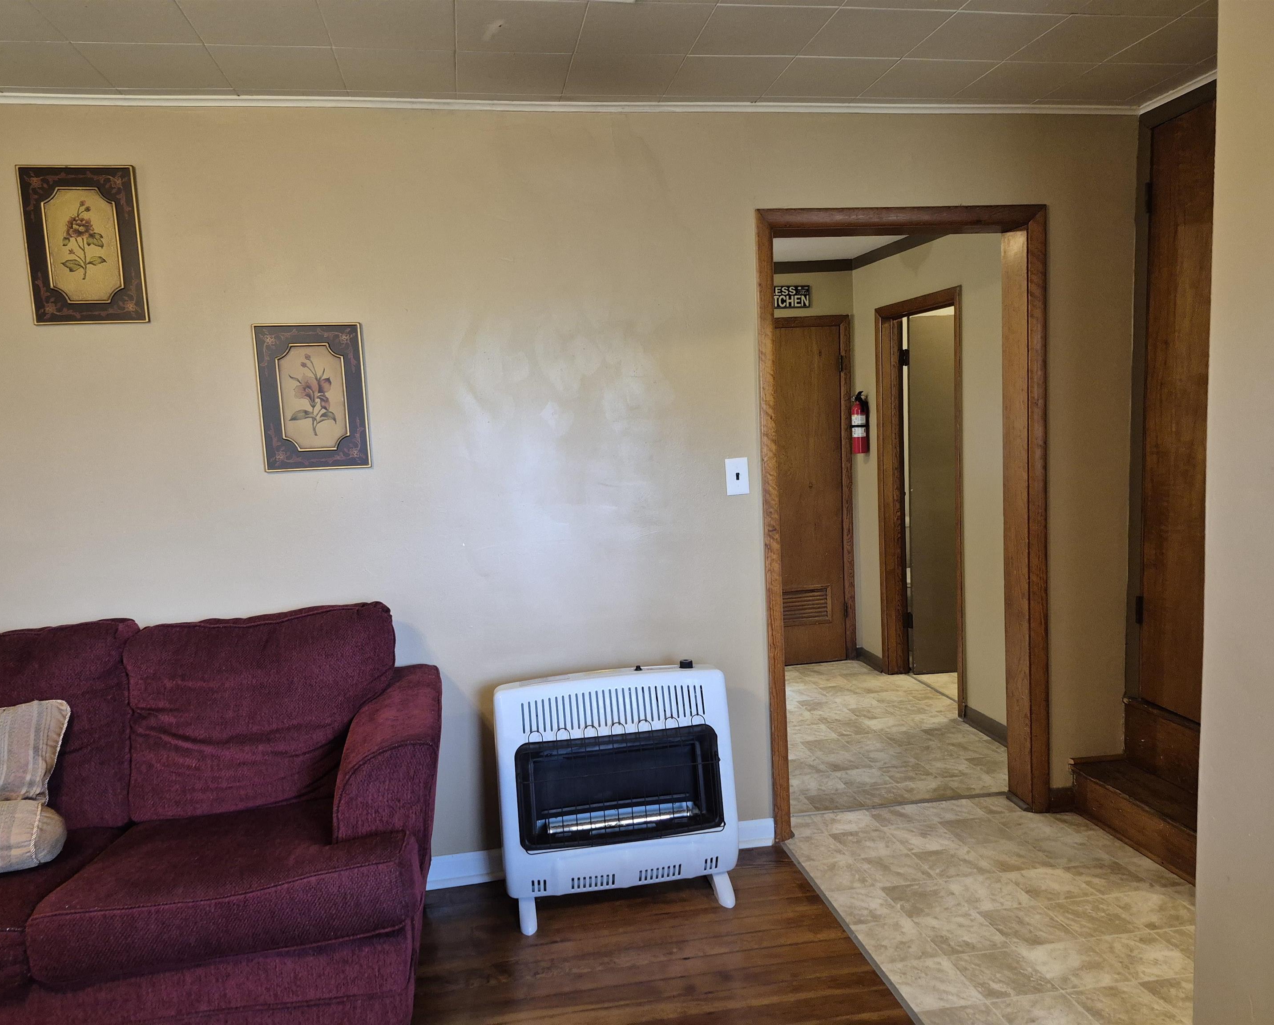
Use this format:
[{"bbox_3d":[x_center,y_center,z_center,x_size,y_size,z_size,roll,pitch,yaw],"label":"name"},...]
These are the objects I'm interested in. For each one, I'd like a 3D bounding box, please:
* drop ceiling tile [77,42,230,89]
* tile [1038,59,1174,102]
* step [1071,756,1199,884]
[{"bbox_3d":[-1.241,-1.155,2.346,0.305,0.015,0.305,-4,6,-9],"label":"drop ceiling tile"},{"bbox_3d":[1.461,-1.325,2.788,0.305,0.015,0.305,-4,6,-9],"label":"tile"},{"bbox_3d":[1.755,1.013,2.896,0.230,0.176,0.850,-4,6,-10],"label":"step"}]

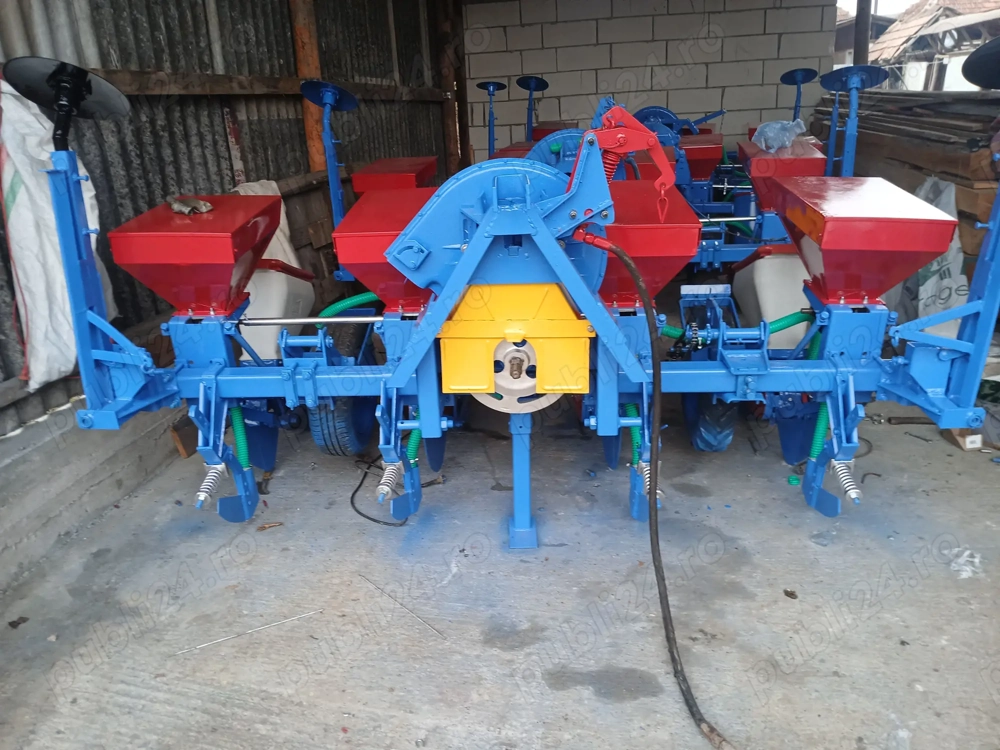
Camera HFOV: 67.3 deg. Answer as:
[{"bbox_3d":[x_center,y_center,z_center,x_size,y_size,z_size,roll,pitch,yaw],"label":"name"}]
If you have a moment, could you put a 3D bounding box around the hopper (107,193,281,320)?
[{"bbox_3d":[-0.970,-0.396,2.525,0.372,0.305,0.532,0,26,2],"label":"hopper"}]

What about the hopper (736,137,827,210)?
[{"bbox_3d":[1.535,-1.100,4.170,0.372,0.305,0.532,1,25,8],"label":"hopper"}]

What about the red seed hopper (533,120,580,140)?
[{"bbox_3d":[0.505,-2.070,6.700,0.372,0.305,0.532,1,25,7],"label":"red seed hopper"}]

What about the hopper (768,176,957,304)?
[{"bbox_3d":[1.124,-0.426,2.430,0.372,0.305,0.532,0,27,2],"label":"hopper"}]

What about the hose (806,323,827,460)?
[{"bbox_3d":[1.102,0.070,2.612,0.055,0.550,0.060,-7,27,6],"label":"hose"}]

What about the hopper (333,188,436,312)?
[{"bbox_3d":[-0.285,-0.405,2.500,0.372,0.305,0.532,0,27,3],"label":"hopper"}]

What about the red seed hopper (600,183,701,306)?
[{"bbox_3d":[0.412,-0.418,2.465,0.372,0.305,0.532,0,27,3],"label":"red seed hopper"}]

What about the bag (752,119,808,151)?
[{"bbox_3d":[1.548,-1.321,4.160,0.290,0.170,0.220,1,20,9],"label":"bag"}]

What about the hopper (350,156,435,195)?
[{"bbox_3d":[-0.592,-1.080,4.430,0.372,0.305,0.532,1,26,9],"label":"hopper"}]

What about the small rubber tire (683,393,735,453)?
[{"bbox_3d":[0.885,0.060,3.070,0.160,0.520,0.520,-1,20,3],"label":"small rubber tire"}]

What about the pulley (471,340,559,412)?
[{"bbox_3d":[0.053,-0.050,2.190,0.380,0.380,0.090,-1,27,3],"label":"pulley"}]

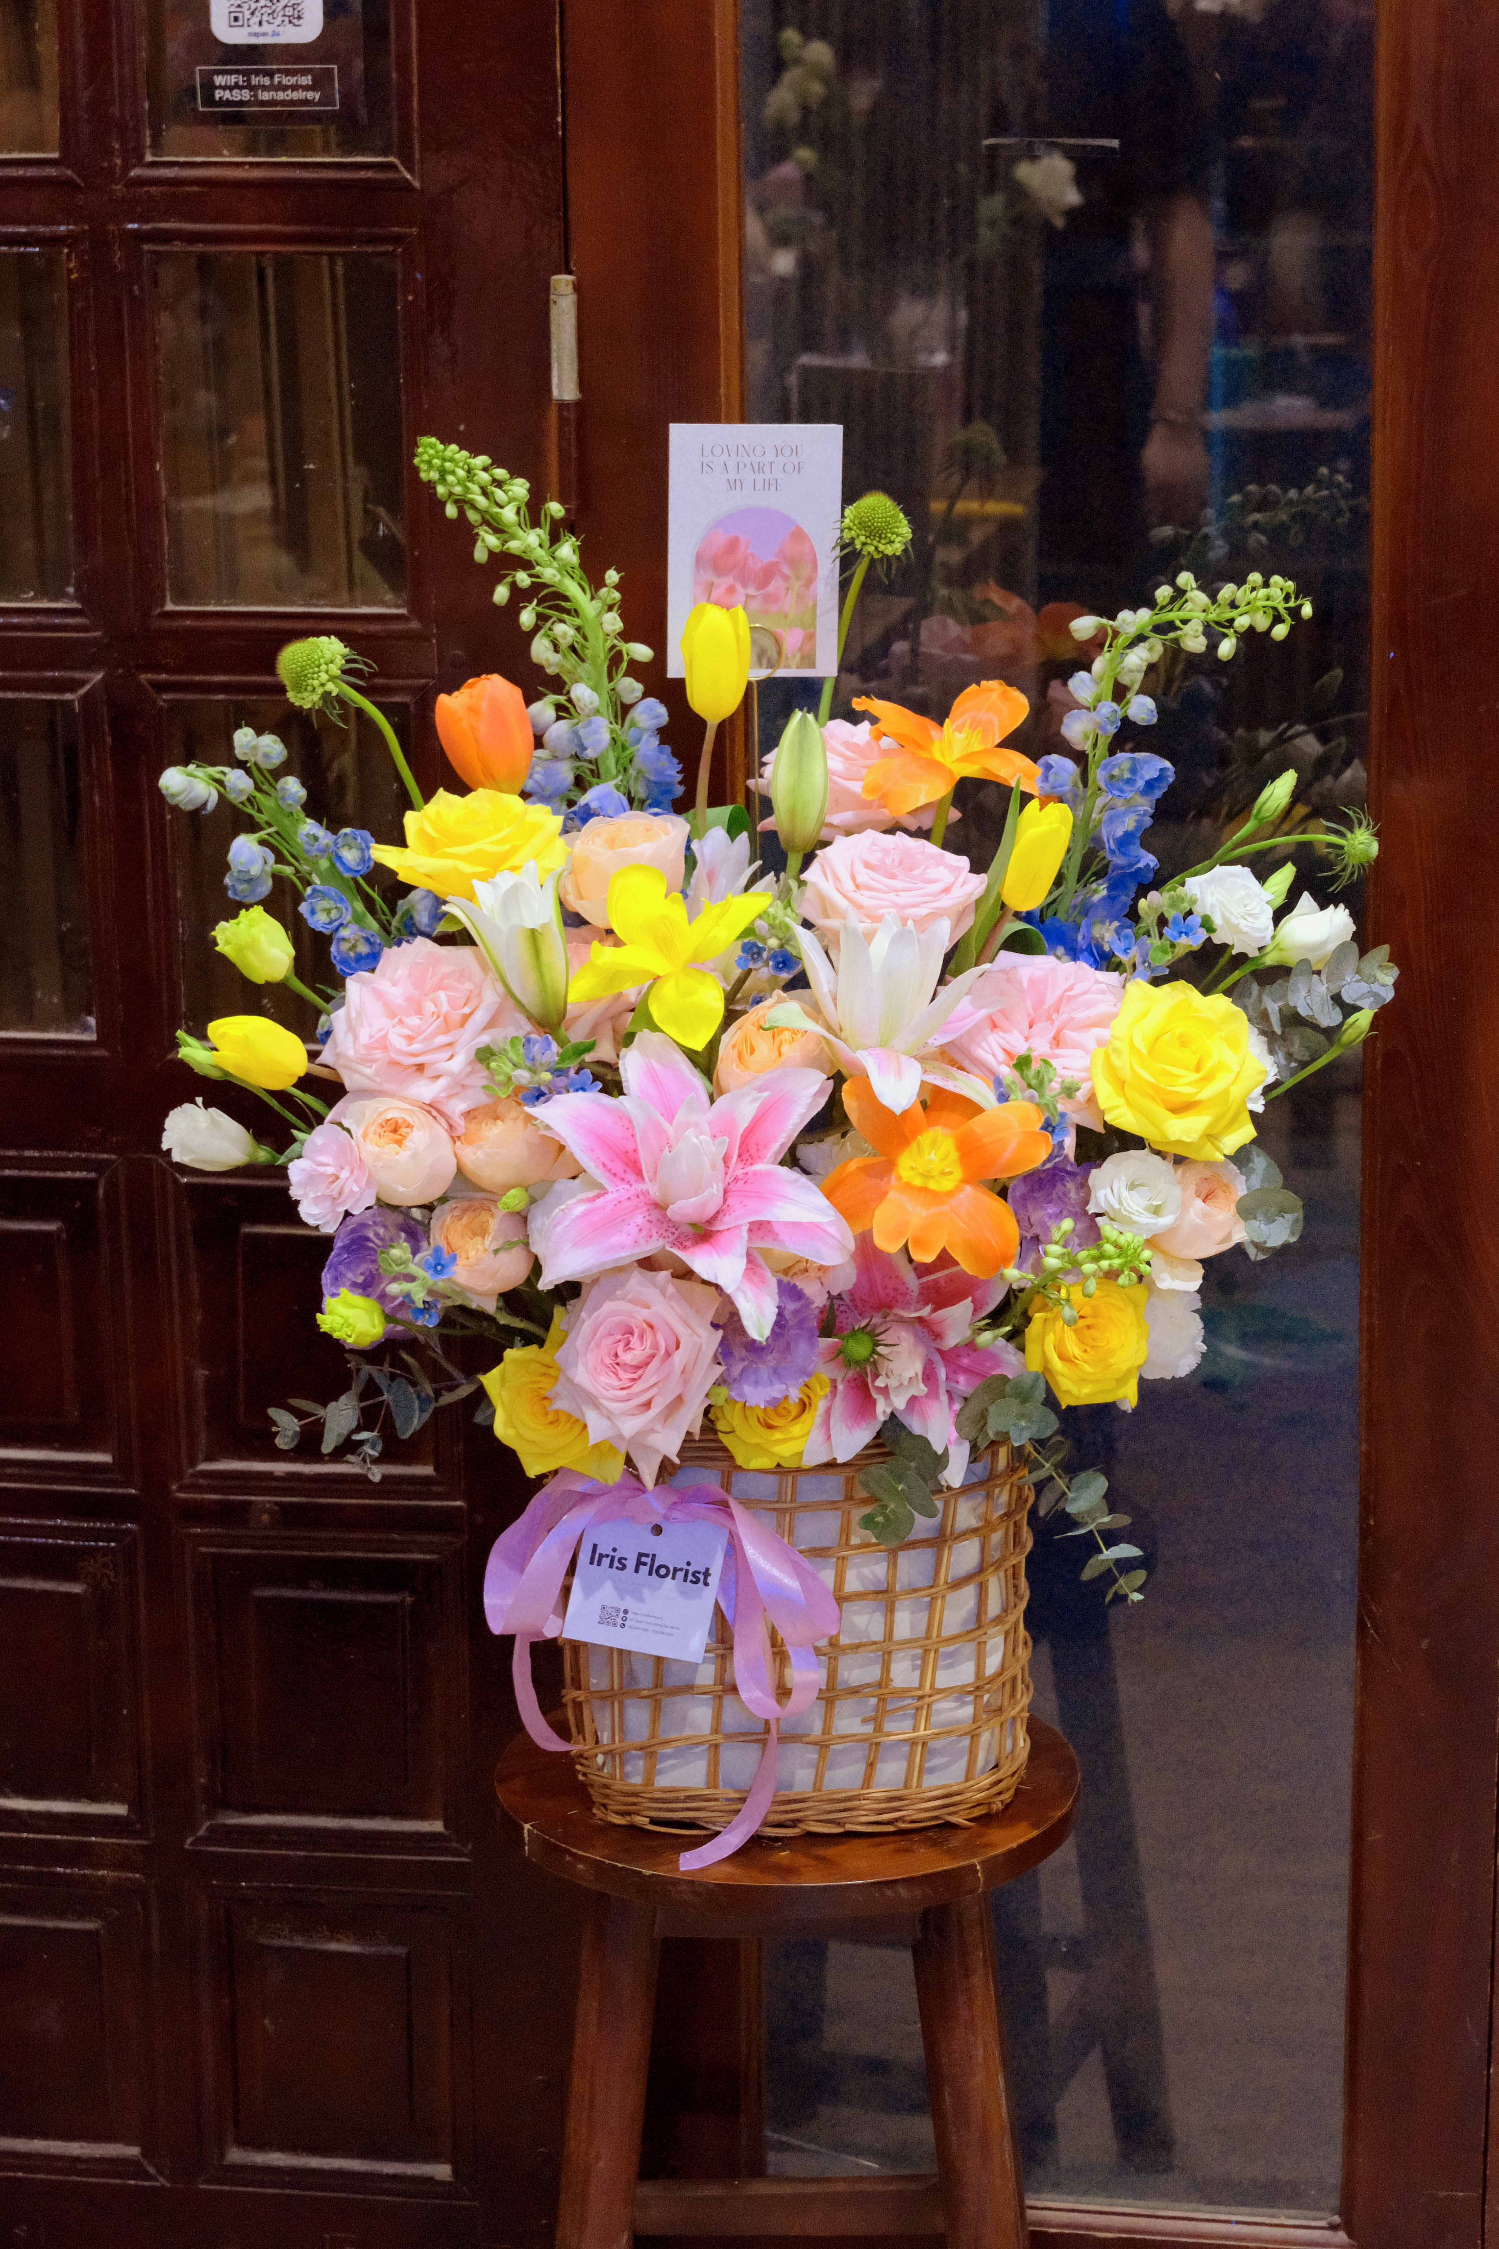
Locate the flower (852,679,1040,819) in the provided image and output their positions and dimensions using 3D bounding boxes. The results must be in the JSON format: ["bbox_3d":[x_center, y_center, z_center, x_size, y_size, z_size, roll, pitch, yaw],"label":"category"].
[{"bbox_3d":[0.107,-0.203,2.542,0.102,0.070,0.090,-1,13,0],"label":"flower"}]

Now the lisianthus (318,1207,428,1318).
[{"bbox_3d":[-0.202,0.080,2.521,0.060,0.066,0.050,0,2,25],"label":"lisianthus"}]

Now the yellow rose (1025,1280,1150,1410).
[{"bbox_3d":[0.181,0.118,2.505,0.067,0.067,0.058,4,-30,-3],"label":"yellow rose"}]

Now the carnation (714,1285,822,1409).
[{"bbox_3d":[0.010,0.119,2.540,0.060,0.068,0.045,-1,3,0],"label":"carnation"}]

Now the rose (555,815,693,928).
[{"bbox_3d":[-0.067,-0.136,2.527,0.071,0.062,0.066,-1,13,0],"label":"rose"}]

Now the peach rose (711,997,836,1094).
[{"bbox_3d":[0.013,-0.039,2.450,0.062,0.060,0.055,1,-27,9],"label":"peach rose"}]

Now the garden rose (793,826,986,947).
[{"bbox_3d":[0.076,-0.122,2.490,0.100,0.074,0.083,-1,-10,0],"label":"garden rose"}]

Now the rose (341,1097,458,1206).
[{"bbox_3d":[-0.185,0.014,2.475,0.059,0.059,0.053,-13,-33,9],"label":"rose"}]

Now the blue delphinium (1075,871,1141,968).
[{"bbox_3d":[0.197,-0.113,2.574,0.037,0.051,0.038,-3,14,-10],"label":"blue delphinium"}]

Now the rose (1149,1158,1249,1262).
[{"bbox_3d":[0.240,0.047,2.514,0.062,0.062,0.055,-5,-8,-22],"label":"rose"}]

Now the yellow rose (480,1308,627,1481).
[{"bbox_3d":[-0.103,0.145,2.484,0.090,0.090,0.065,0,0,18],"label":"yellow rose"}]

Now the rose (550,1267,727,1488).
[{"bbox_3d":[-0.060,0.134,2.489,0.093,0.118,0.075,1,6,8],"label":"rose"}]

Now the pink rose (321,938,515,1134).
[{"bbox_3d":[-0.176,-0.048,2.501,0.100,0.098,0.068,3,-11,15],"label":"pink rose"}]

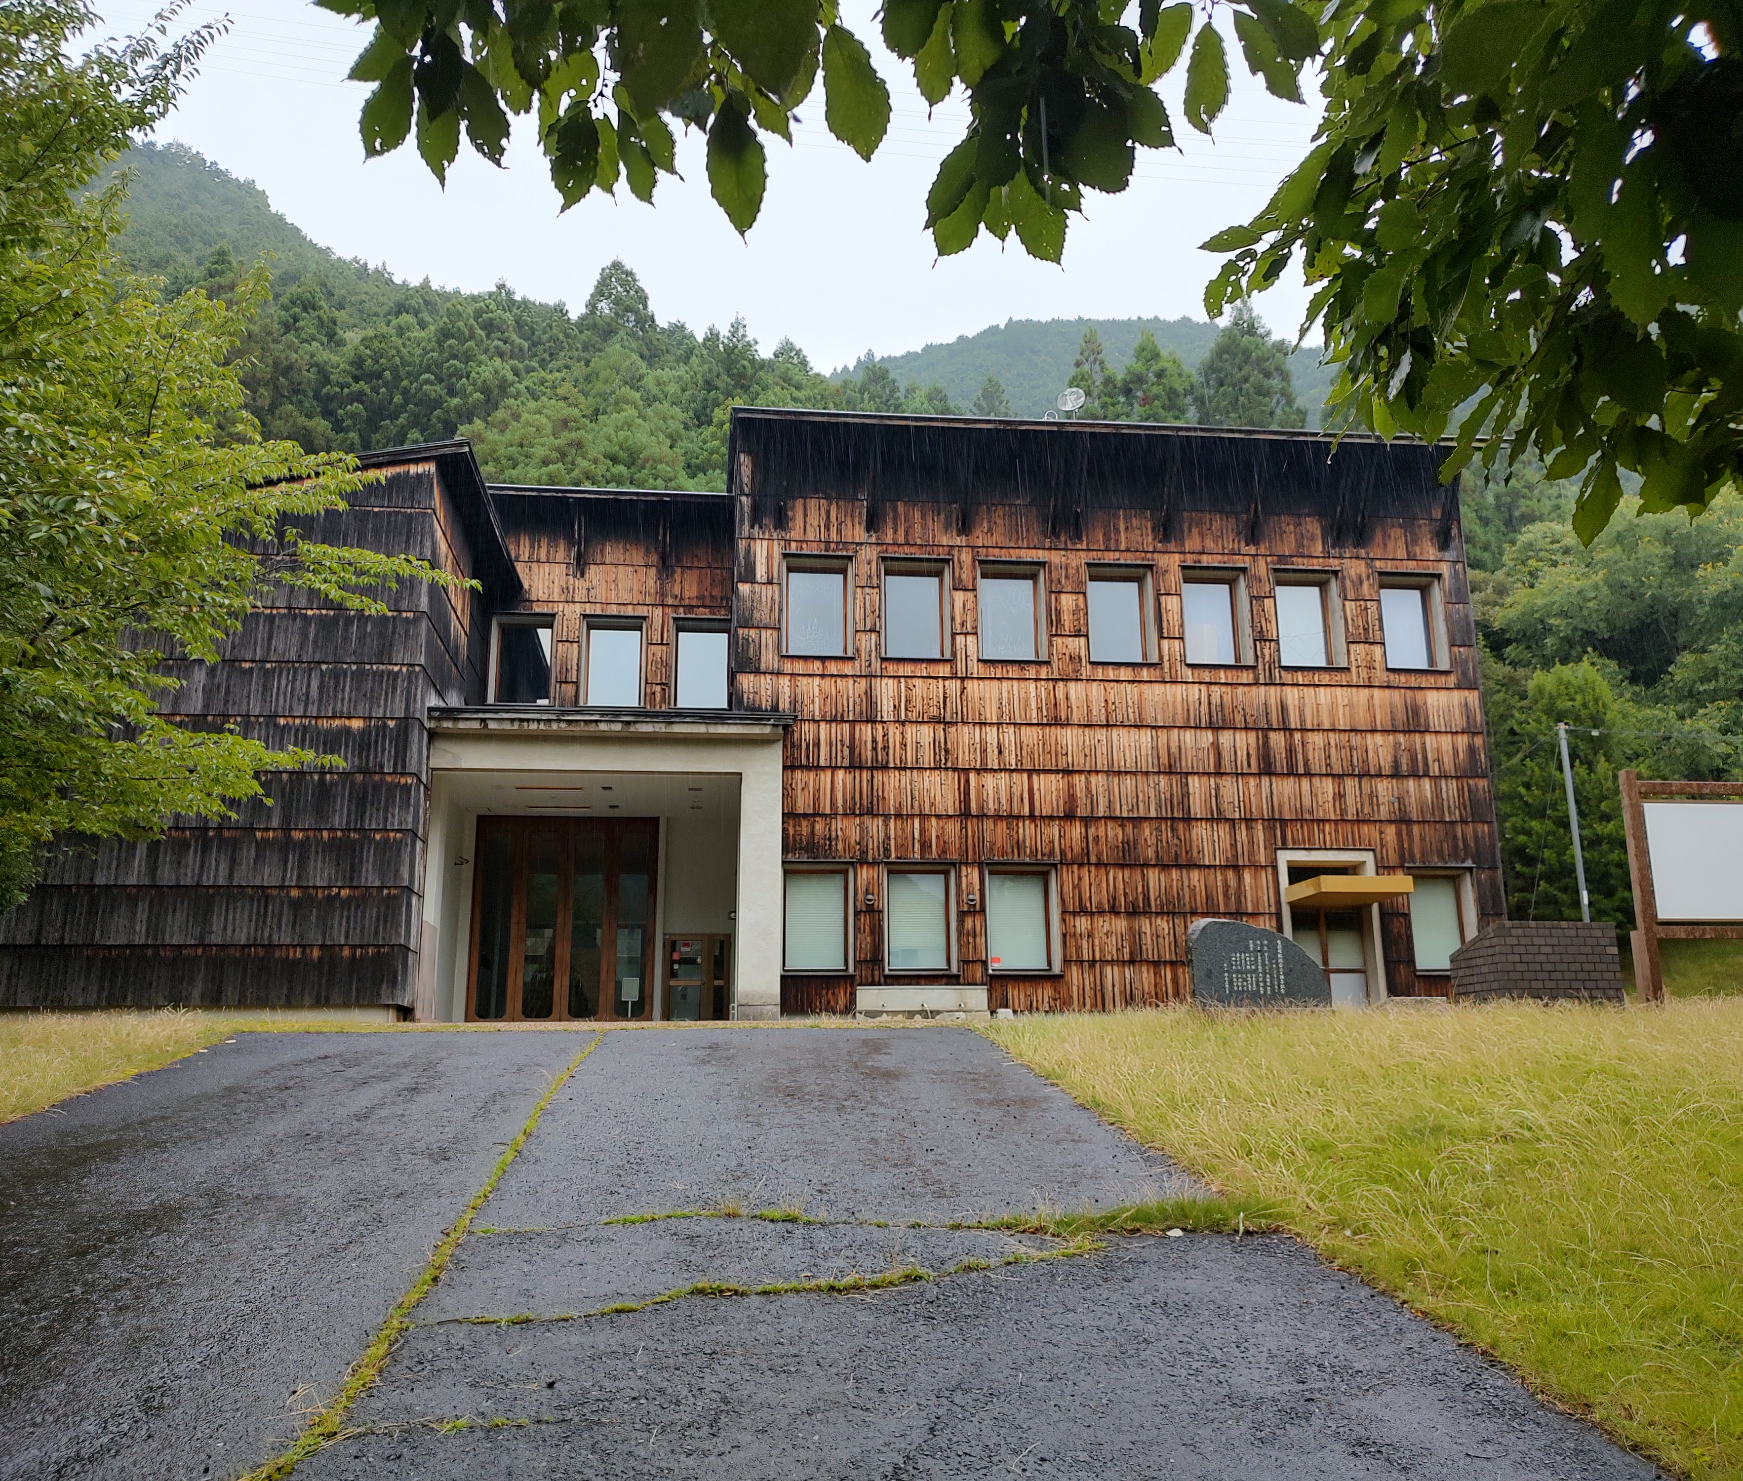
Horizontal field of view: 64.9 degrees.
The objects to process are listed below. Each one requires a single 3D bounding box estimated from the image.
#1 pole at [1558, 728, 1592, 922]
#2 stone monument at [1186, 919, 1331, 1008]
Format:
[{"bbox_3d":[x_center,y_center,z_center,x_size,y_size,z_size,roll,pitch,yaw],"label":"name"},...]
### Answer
[{"bbox_3d":[13.580,2.317,26.251,0.150,5.471,0.150,1,-13,-6],"label":"pole"},{"bbox_3d":[4.248,2.515,15.184,1.565,1.031,0.350,1,-13,-6],"label":"stone monument"}]

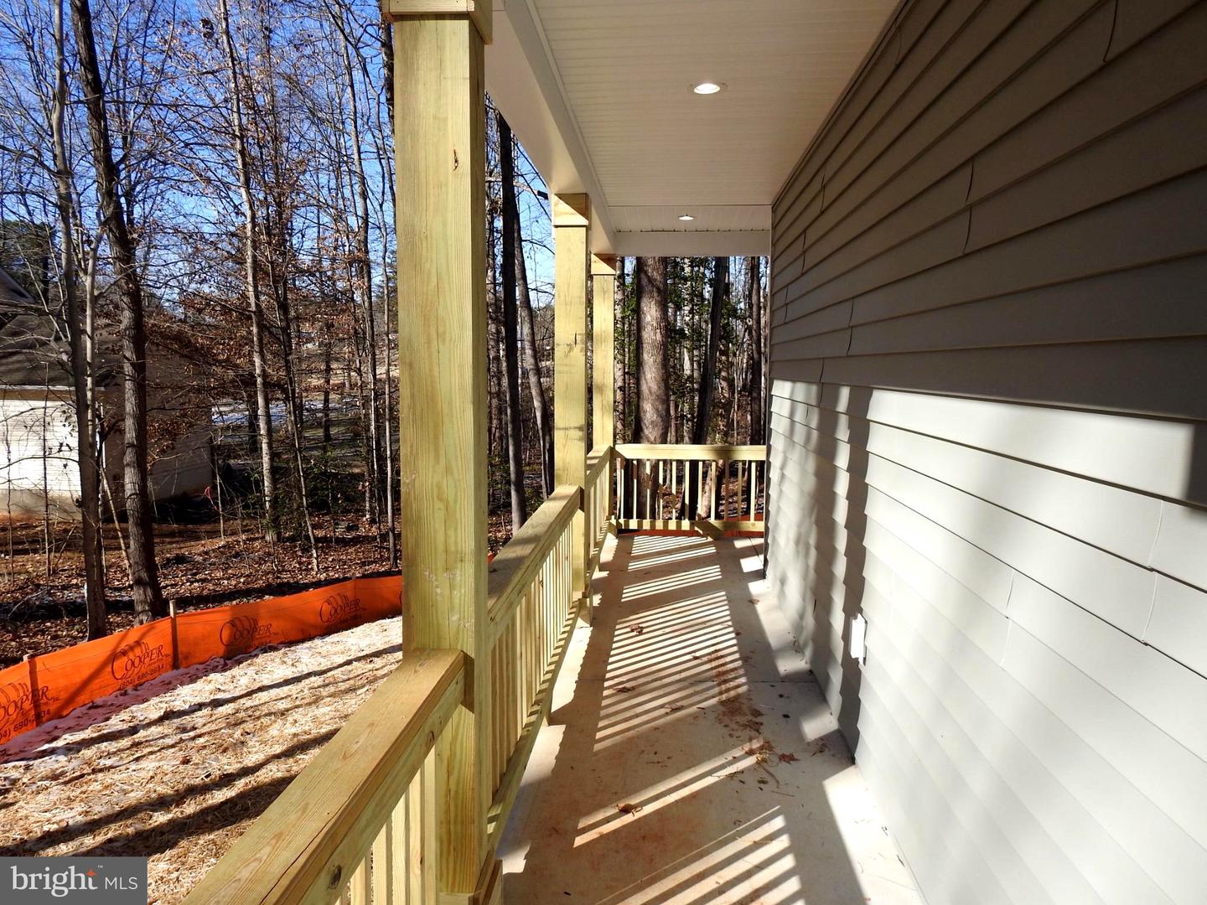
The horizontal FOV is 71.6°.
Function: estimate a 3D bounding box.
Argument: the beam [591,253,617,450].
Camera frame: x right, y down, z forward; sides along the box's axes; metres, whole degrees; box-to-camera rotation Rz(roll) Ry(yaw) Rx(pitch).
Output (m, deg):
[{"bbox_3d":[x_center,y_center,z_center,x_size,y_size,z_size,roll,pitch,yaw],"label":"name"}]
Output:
[{"bbox_3d":[0.004,-0.536,8.202,0.210,2.680,0.210,1,6,4],"label":"beam"}]

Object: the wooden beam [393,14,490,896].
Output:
[{"bbox_3d":[-0.434,0.053,2.306,0.192,2.420,0.192,1,6,4],"label":"wooden beam"}]

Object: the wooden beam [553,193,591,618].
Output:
[{"bbox_3d":[-0.204,-0.252,5.401,0.210,2.700,0.210,1,6,4],"label":"wooden beam"}]

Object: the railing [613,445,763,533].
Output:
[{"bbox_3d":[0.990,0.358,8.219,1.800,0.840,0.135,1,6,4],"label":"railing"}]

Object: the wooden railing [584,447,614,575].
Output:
[{"bbox_3d":[-0.110,0.484,6.891,0.135,0.840,2.600,1,6,4],"label":"wooden railing"}]

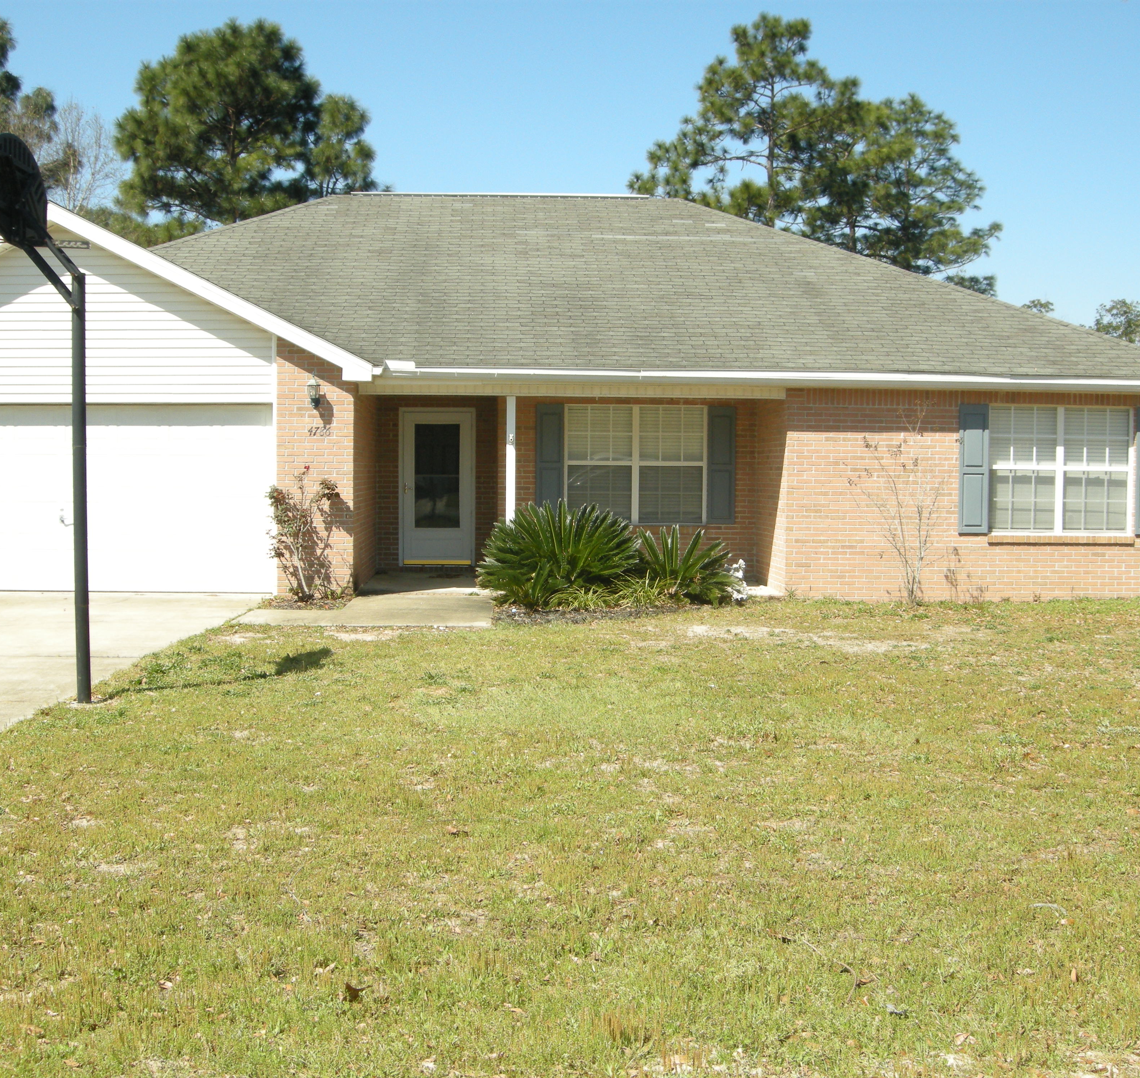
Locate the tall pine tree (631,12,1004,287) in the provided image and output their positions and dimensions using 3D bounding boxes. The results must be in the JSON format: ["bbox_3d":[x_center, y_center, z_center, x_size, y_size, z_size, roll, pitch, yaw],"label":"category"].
[{"bbox_3d":[7.058,-8.000,41.700,10.500,14.500,9.500,0,3,-2],"label":"tall pine tree"}]

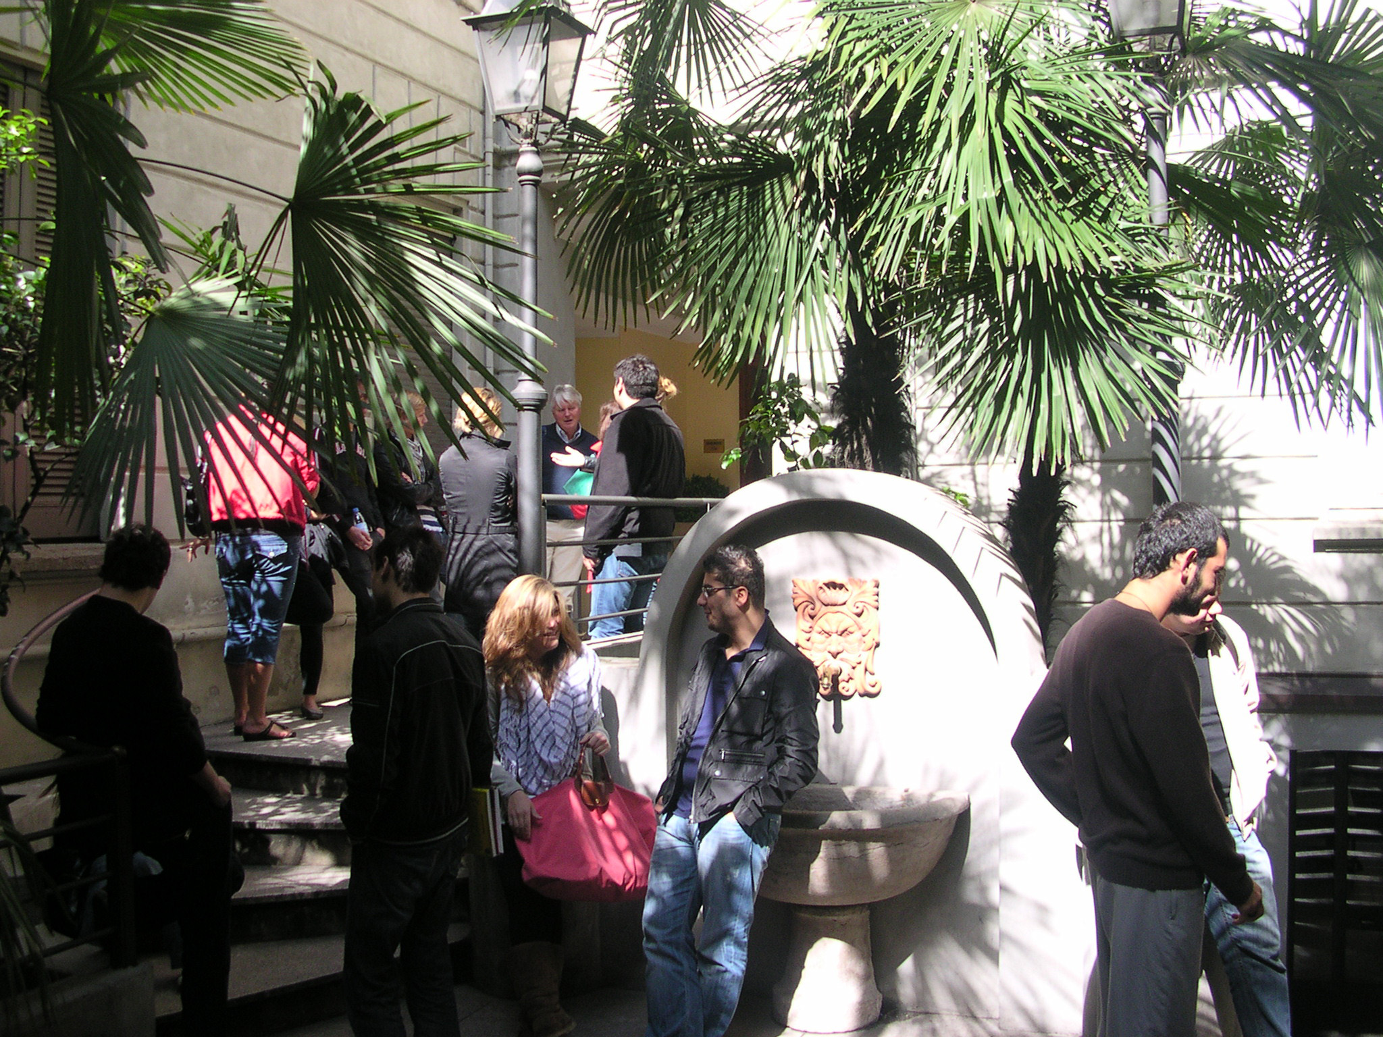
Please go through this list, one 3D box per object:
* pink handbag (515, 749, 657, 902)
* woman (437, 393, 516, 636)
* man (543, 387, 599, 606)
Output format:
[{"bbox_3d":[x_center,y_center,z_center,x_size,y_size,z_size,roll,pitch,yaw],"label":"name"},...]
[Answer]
[{"bbox_3d":[-0.360,1.030,5.000,0.480,0.530,0.250,0,0,2],"label":"pink handbag"},{"bbox_3d":[-0.955,0.237,6.700,0.460,1.660,0.360,0,0,28],"label":"woman"},{"bbox_3d":[-0.725,0.155,8.100,0.520,1.770,0.330,0,0,-13],"label":"man"}]

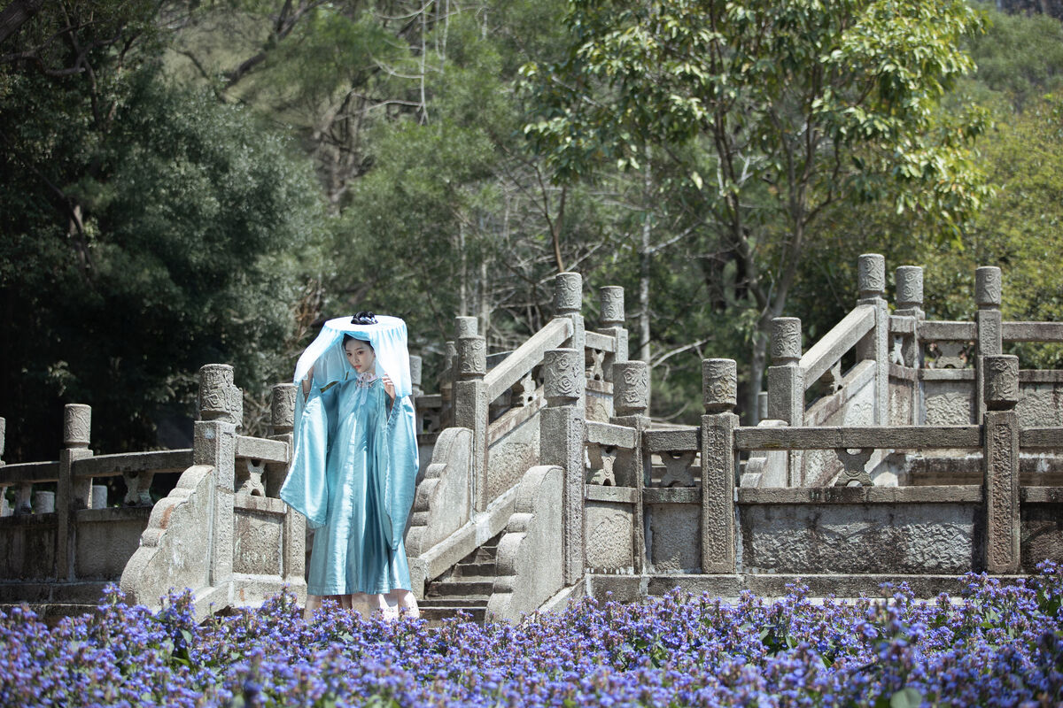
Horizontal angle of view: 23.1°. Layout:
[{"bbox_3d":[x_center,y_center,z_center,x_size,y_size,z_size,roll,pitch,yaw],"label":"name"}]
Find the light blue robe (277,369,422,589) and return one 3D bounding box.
[{"bbox_3d":[-1.005,0.702,14.350,0.730,1.255,0.460,-1,-6,6],"label":"light blue robe"}]

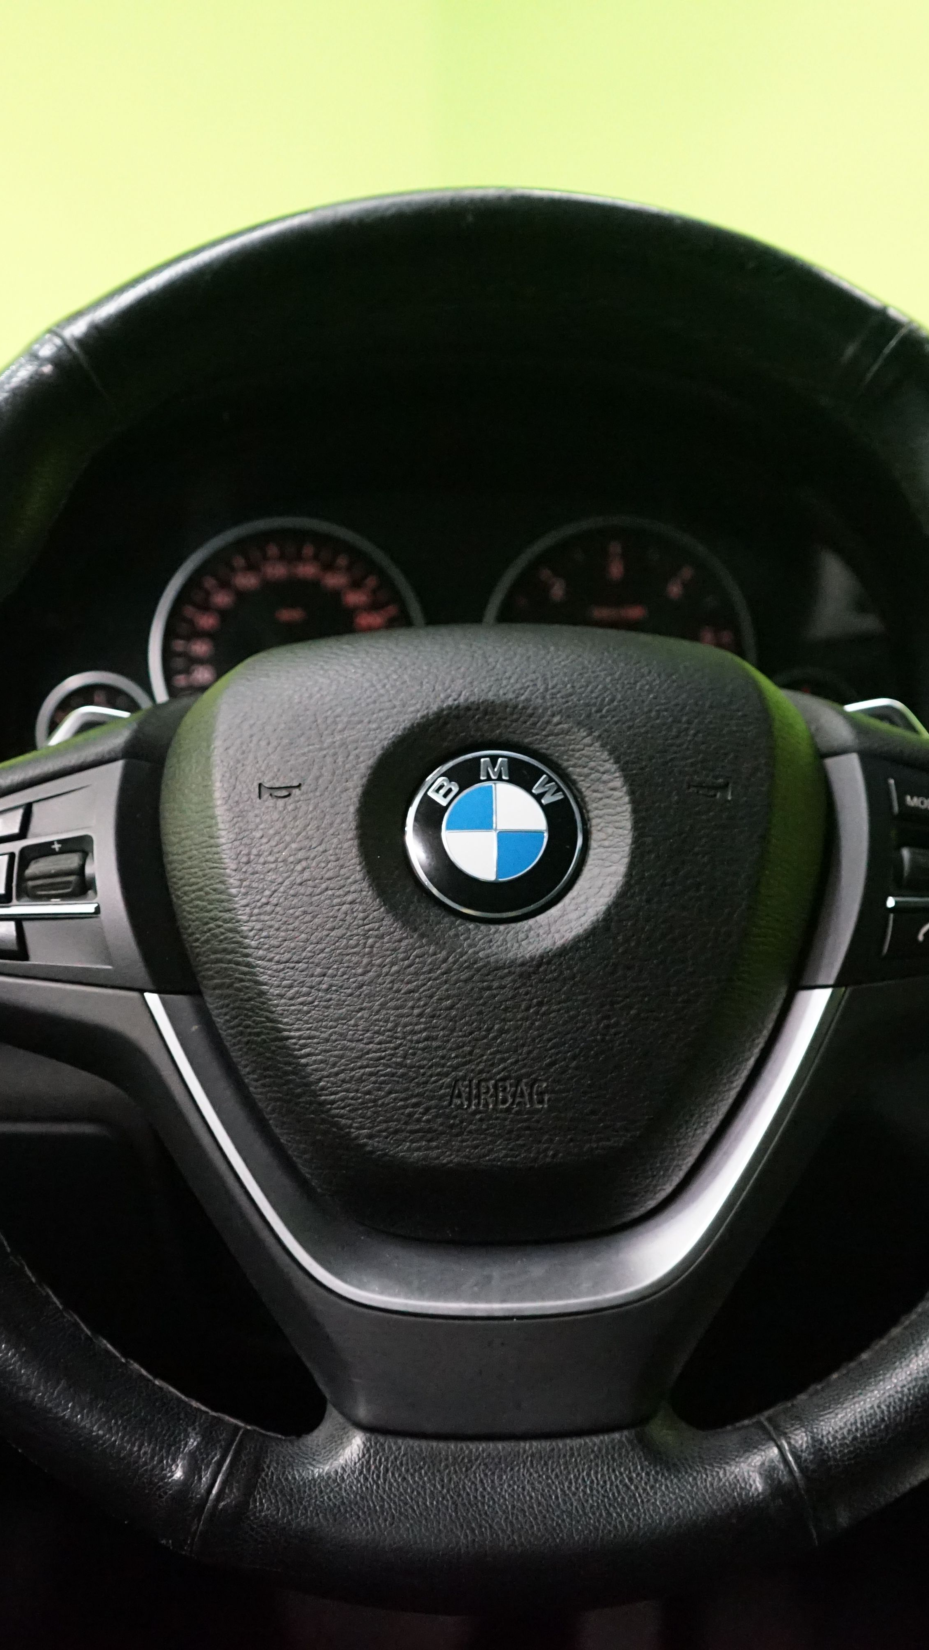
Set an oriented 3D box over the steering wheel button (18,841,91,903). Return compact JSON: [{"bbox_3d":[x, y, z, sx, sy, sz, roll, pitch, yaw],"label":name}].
[{"bbox_3d":[-0.106,0.012,0.514,0.018,0.015,0.008,0,-18,-2],"label":"steering wheel button"}]

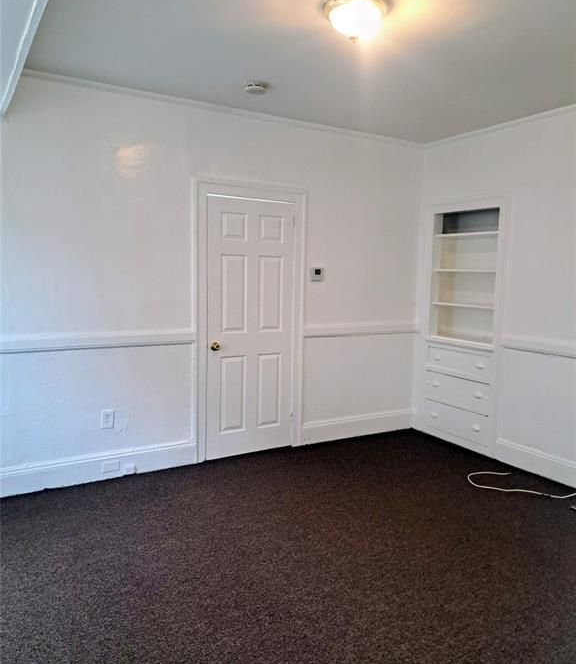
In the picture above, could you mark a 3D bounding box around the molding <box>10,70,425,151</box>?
[{"bbox_3d":[-0.215,-1.623,4.029,3.340,0.046,0.036,-3,7,-31],"label":"molding"}]

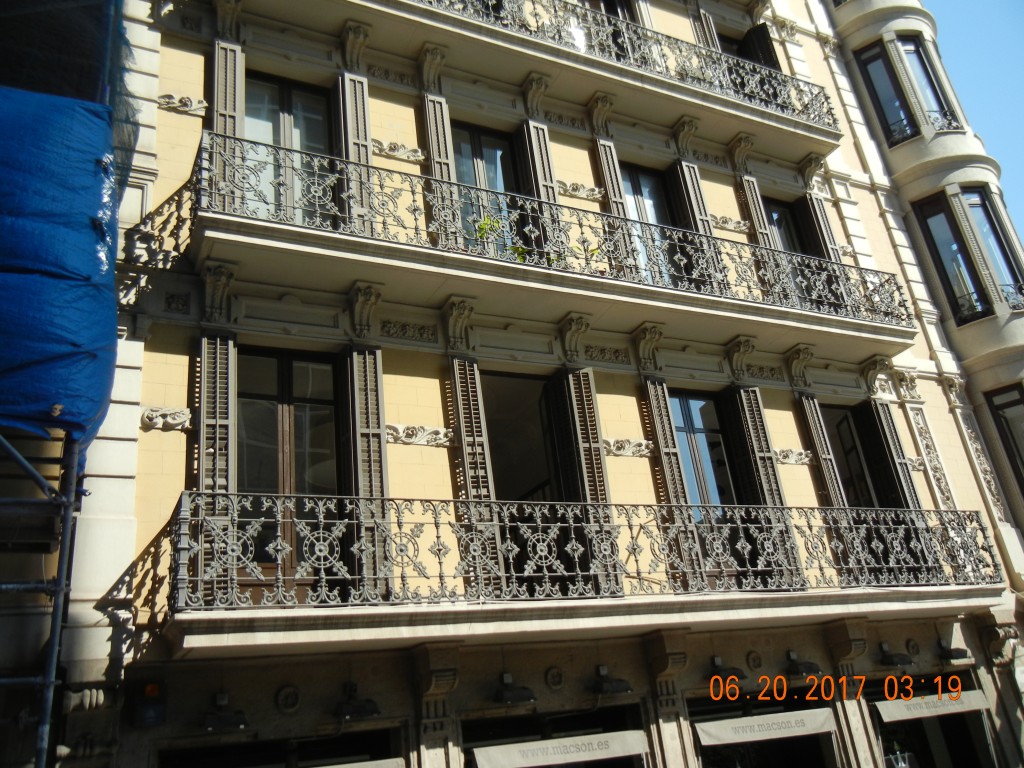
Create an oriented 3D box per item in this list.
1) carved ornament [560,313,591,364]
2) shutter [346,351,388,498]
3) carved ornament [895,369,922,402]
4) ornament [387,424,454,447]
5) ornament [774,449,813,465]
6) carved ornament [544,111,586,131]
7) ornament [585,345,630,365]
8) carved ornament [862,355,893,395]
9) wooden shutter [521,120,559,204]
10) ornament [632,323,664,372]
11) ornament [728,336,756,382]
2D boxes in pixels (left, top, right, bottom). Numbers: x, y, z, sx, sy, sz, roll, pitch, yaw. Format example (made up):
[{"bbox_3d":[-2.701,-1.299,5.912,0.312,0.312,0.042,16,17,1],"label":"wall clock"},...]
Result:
[{"bbox_3d":[0.837,-0.571,11.543,0.300,0.620,0.350,5,-27,-27],"label":"carved ornament"},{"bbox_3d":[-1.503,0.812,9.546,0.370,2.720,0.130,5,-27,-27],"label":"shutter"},{"bbox_3d":[6.342,0.024,14.148,0.420,0.490,0.190,5,-27,-27],"label":"carved ornament"},{"bbox_3d":[-0.999,0.580,9.838,0.824,0.231,0.092,6,-27,-27],"label":"ornament"},{"bbox_3d":[3.976,1.017,12.536,0.860,0.240,0.110,5,-28,-28],"label":"ornament"},{"bbox_3d":[0.816,-4.041,13.557,0.720,0.260,0.060,5,-28,-28],"label":"carved ornament"},{"bbox_3d":[1.298,-0.393,11.909,0.720,0.235,0.070,5,-27,-27],"label":"ornament"},{"bbox_3d":[5.805,-0.100,14.085,0.300,0.630,0.350,5,-27,-27],"label":"carved ornament"},{"bbox_3d":[0.557,-2.369,12.259,0.308,3.018,0.154,6,-27,-27],"label":"wooden shutter"},{"bbox_3d":[1.902,-0.497,12.007,0.340,0.580,0.350,5,-28,-28],"label":"ornament"},{"bbox_3d":[3.350,-0.330,12.664,0.308,0.593,0.300,6,-27,-27],"label":"ornament"}]

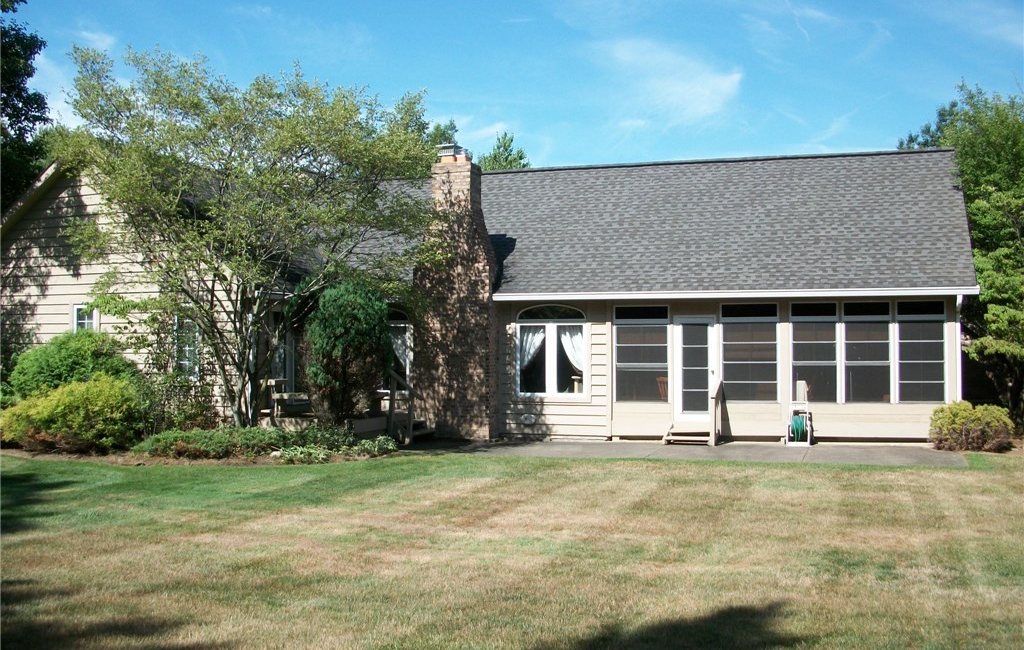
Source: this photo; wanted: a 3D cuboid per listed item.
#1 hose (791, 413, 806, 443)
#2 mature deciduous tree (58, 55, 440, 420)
[{"bbox_3d":[5.370,1.920,19.400,0.290,0.500,0.340,-1,-3,13],"label":"hose"},{"bbox_3d":[-4.720,-1.460,18.600,6.800,7.000,6.000,0,-2,0],"label":"mature deciduous tree"}]

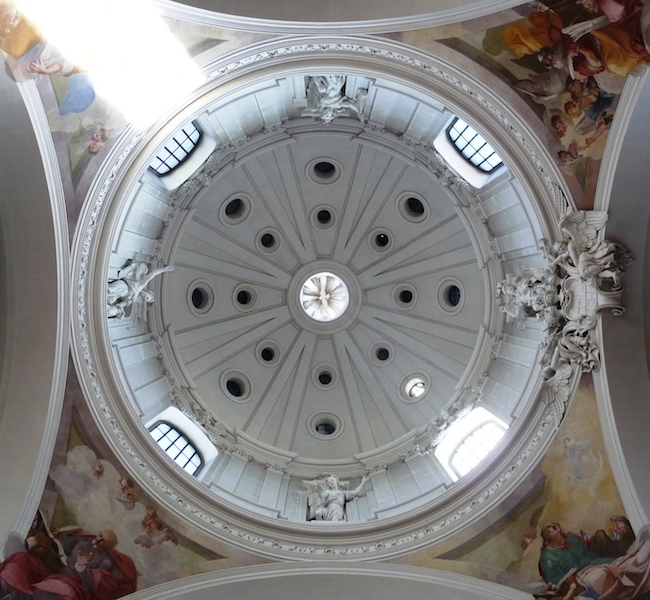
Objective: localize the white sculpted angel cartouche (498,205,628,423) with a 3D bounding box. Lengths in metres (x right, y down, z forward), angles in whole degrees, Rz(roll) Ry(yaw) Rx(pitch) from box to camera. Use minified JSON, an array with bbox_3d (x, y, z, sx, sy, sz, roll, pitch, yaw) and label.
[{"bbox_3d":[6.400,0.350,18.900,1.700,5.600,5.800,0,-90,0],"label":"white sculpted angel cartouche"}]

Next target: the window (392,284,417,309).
[{"bbox_3d":[3.608,-0.156,30.876,1.130,0.350,1.130,-1,-90,33],"label":"window"}]

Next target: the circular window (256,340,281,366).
[{"bbox_3d":[-2.533,2.399,30.851,1.200,0.280,1.200,45,-122,0],"label":"circular window"}]

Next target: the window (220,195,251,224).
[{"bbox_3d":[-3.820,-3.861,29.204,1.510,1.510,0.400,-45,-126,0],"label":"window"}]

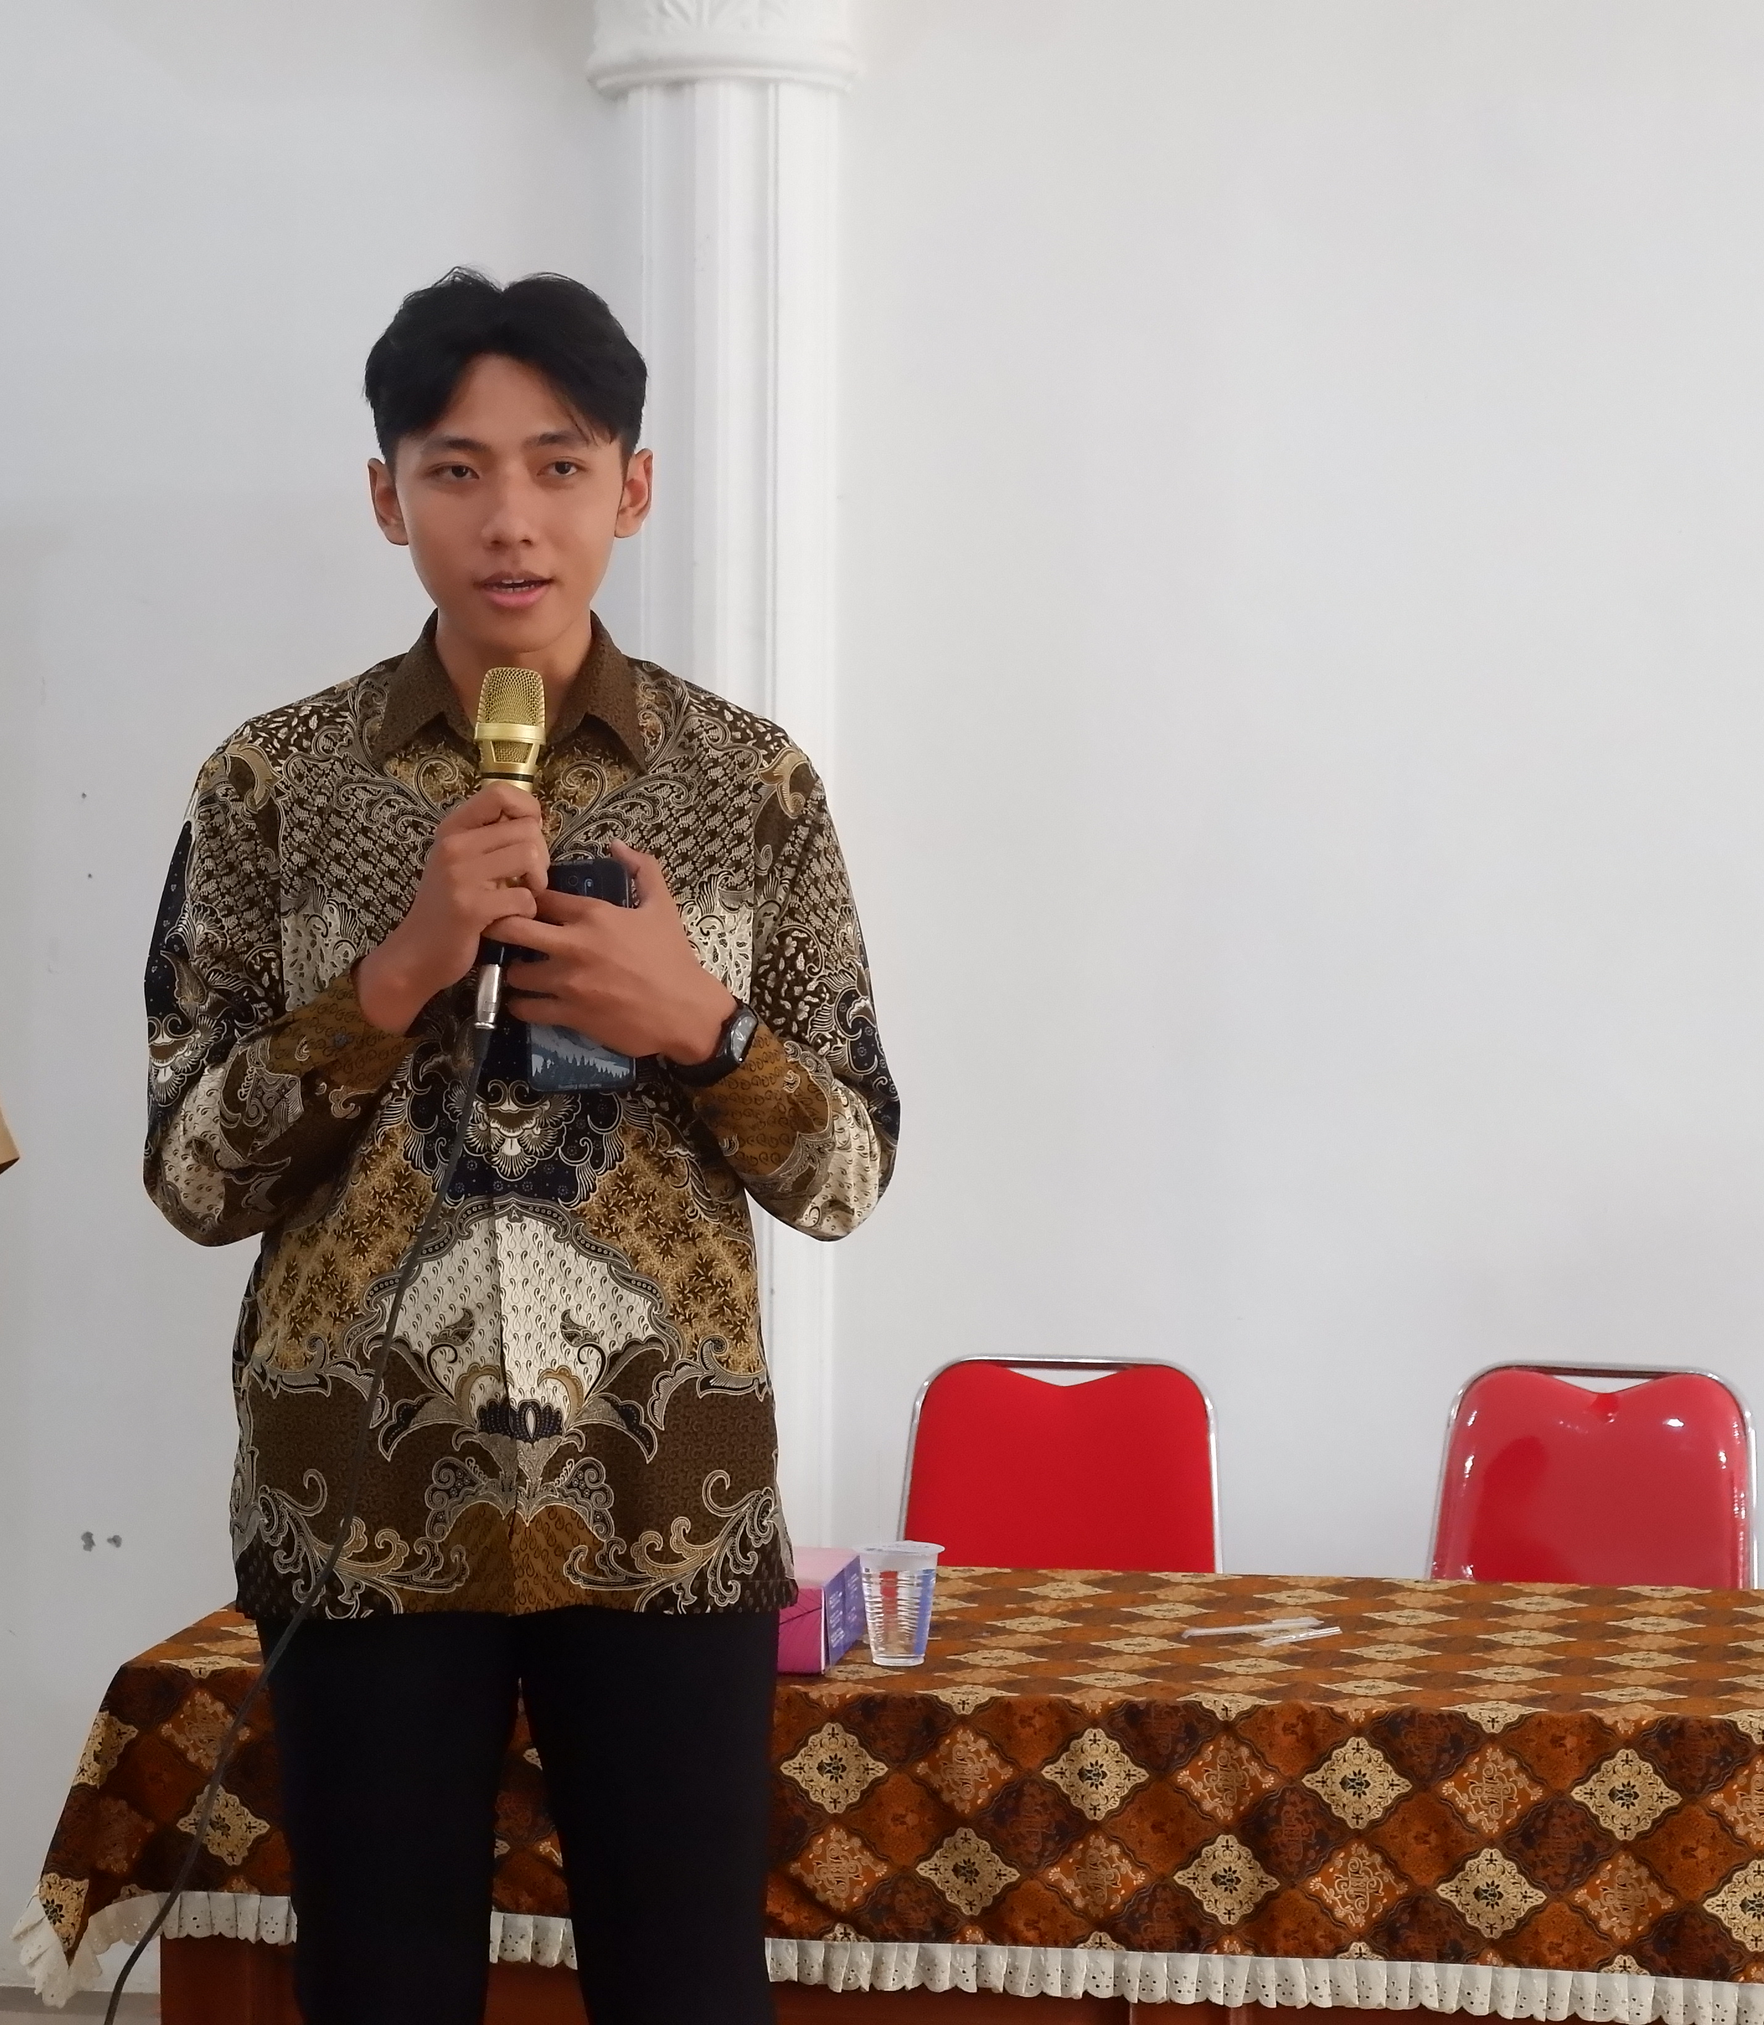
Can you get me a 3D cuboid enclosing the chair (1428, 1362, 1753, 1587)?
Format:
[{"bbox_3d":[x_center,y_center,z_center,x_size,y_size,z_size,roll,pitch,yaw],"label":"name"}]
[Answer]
[{"bbox_3d":[0.749,0.809,5.362,0.440,0.820,0.480,1,4,12],"label":"chair"}]

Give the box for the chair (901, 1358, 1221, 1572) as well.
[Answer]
[{"bbox_3d":[0.160,0.807,5.458,0.440,0.820,0.480,1,4,12],"label":"chair"}]

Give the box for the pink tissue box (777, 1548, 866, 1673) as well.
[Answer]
[{"bbox_3d":[-0.129,0.505,4.304,0.206,0.070,0.182,1,4,12],"label":"pink tissue box"}]

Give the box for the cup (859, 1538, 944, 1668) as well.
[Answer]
[{"bbox_3d":[0.015,0.496,4.232,0.073,0.095,0.073,0,4,0],"label":"cup"}]

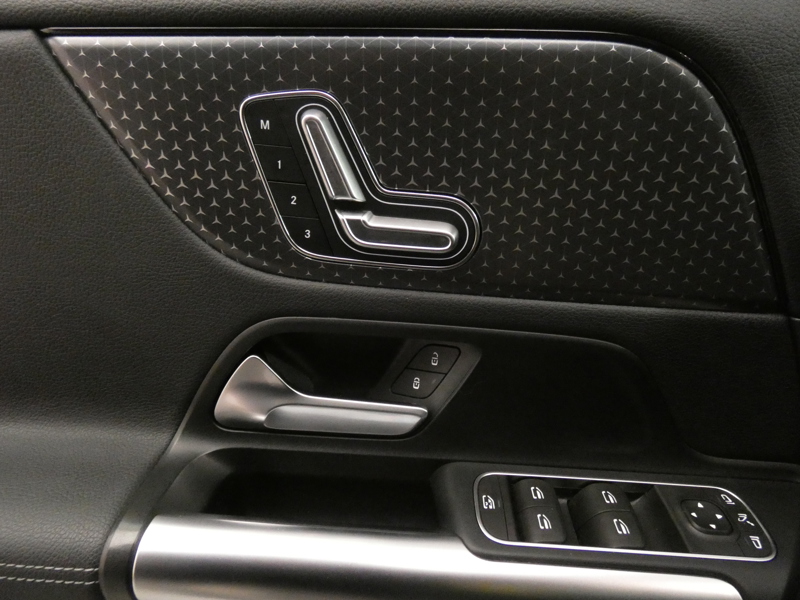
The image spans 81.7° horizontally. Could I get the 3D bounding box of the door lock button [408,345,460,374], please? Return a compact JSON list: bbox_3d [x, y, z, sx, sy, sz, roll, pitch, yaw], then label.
[{"bbox_3d":[0.019,0.033,0.260,0.031,0.015,0.006,6,22,13],"label":"door lock button"}]

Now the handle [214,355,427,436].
[{"bbox_3d":[-0.044,0.054,0.262,0.115,0.040,0.030,2,21,3],"label":"handle"}]

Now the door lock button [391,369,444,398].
[{"bbox_3d":[0.010,0.048,0.266,0.031,0.015,0.006,6,22,13],"label":"door lock button"}]

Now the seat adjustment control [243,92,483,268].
[{"bbox_3d":[-0.019,-0.057,0.232,0.123,0.087,0.020,2,21,3],"label":"seat adjustment control"}]

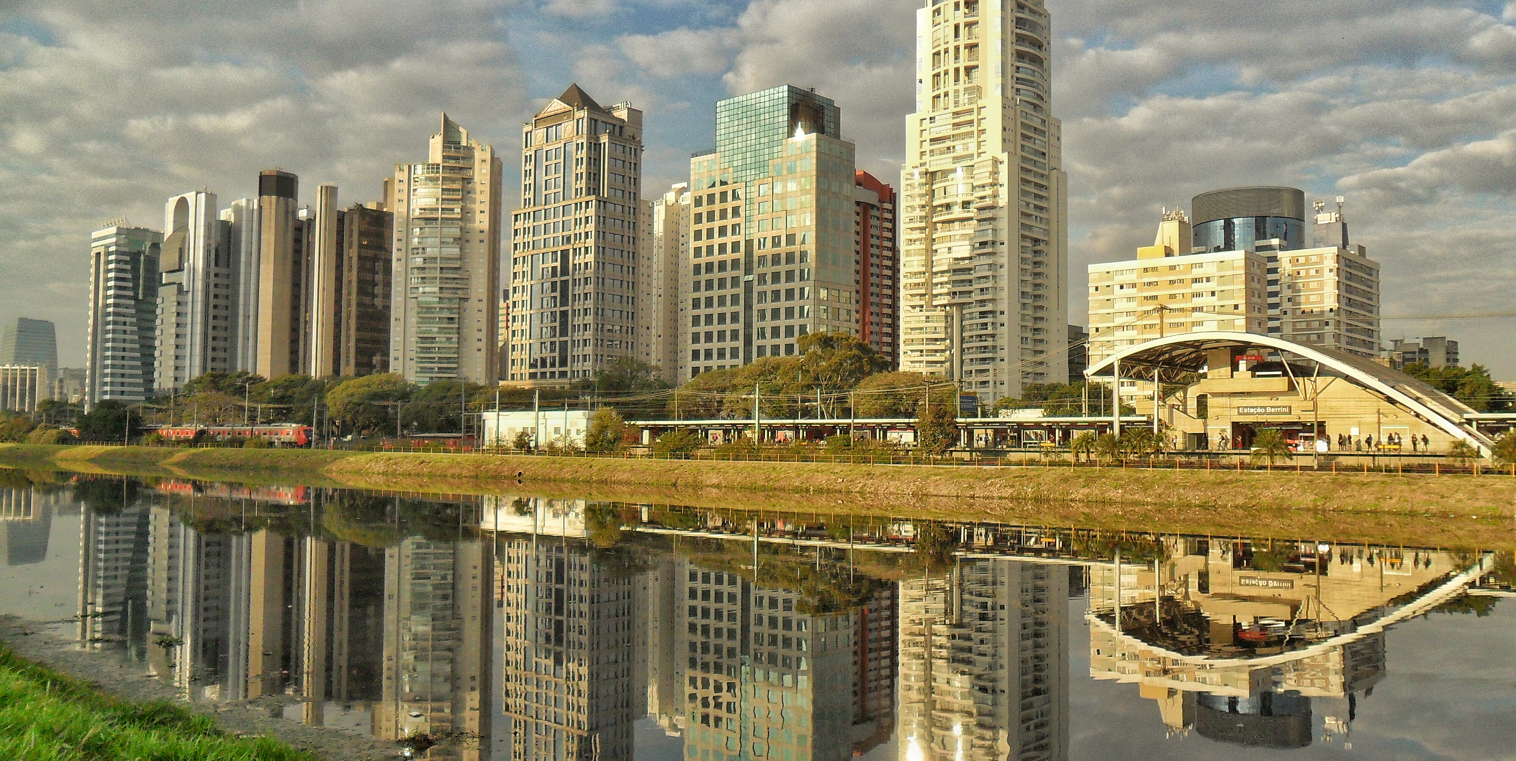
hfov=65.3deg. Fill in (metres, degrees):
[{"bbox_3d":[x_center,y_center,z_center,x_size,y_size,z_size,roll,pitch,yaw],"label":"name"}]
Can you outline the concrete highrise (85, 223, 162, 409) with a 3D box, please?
[{"bbox_3d":[-239.356,-17.445,452.359,22.500,79.500,21.000,-2,-4,40],"label":"concrete highrise"}]

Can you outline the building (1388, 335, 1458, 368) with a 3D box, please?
[{"bbox_3d":[304.953,6.642,536.489,24.000,49.500,25.000,-2,-4,40],"label":"building"}]

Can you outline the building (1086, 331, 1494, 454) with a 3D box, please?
[{"bbox_3d":[57.134,1.666,124.490,37.500,12.500,21.000,-2,-4,40],"label":"building"}]

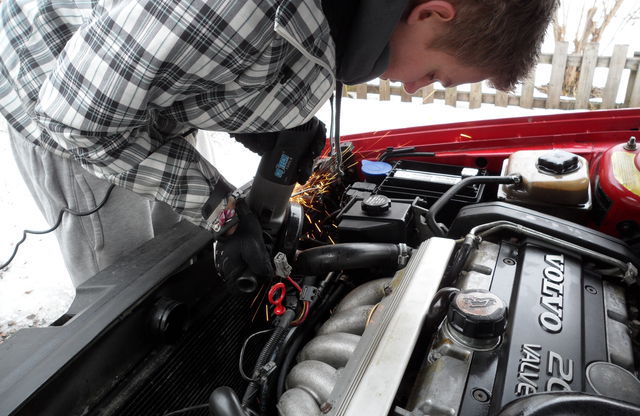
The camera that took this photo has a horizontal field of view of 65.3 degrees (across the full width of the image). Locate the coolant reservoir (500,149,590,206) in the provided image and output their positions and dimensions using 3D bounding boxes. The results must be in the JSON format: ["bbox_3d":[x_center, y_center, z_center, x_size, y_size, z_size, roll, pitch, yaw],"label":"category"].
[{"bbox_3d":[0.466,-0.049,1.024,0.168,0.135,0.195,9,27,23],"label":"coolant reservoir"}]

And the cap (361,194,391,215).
[{"bbox_3d":[0.103,-0.006,0.920,0.052,0.022,0.052,-2,24,1],"label":"cap"}]

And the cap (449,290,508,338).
[{"bbox_3d":[0.194,0.130,0.613,0.071,0.029,0.071,5,29,-3],"label":"cap"}]

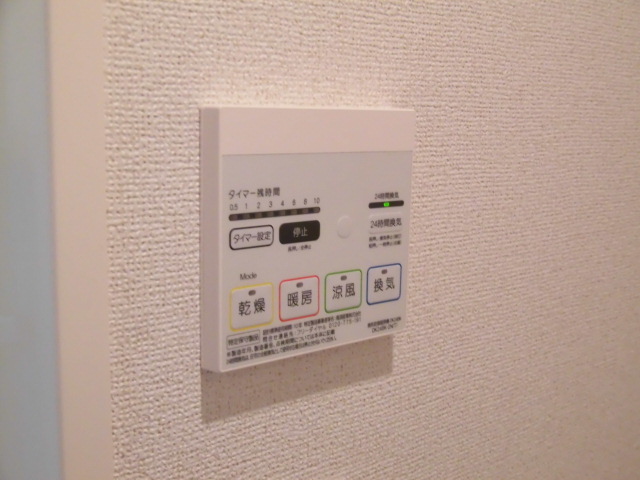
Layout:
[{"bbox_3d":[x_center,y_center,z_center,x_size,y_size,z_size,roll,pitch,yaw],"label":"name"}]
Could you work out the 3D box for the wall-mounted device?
[{"bbox_3d":[-0.003,-0.005,0.472,0.129,0.120,0.015,-7,11,-44],"label":"wall-mounted device"}]

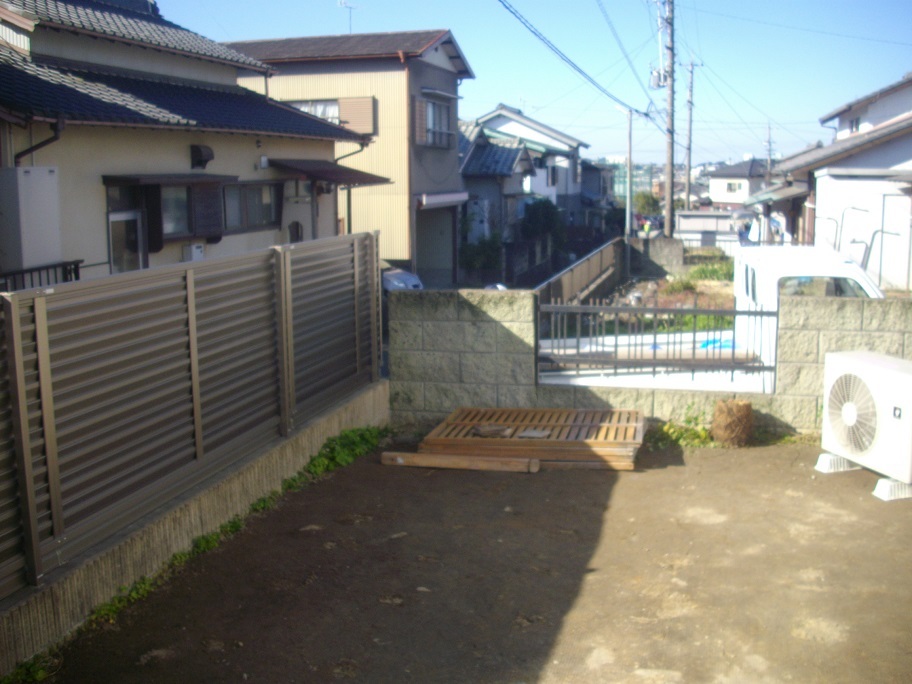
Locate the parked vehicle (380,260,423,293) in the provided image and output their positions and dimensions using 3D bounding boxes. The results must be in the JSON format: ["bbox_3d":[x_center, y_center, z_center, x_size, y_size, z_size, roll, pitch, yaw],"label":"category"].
[{"bbox_3d":[-2.774,-1.226,20.672,3.800,1.500,1.650,2,10,18],"label":"parked vehicle"}]

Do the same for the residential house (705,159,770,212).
[{"bbox_3d":[29.529,-14.409,96.033,7.000,7.400,8.500,7,12,38],"label":"residential house"}]

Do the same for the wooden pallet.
[{"bbox_3d":[0.431,0.570,6.028,1.380,0.190,0.780,1,10,11],"label":"wooden pallet"}]

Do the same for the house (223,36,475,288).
[{"bbox_3d":[-3.791,-4.713,26.473,7.800,6.800,5.300,2,10,16],"label":"house"}]

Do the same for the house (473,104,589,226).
[{"bbox_3d":[4.462,-9.840,56.160,6.000,7.100,6.000,2,10,16],"label":"house"}]

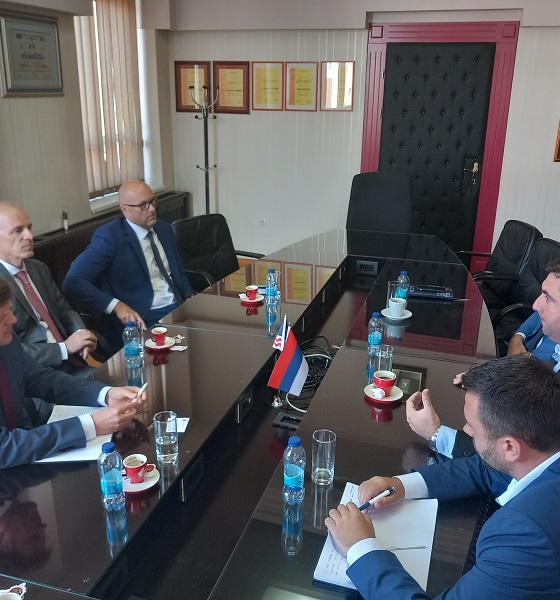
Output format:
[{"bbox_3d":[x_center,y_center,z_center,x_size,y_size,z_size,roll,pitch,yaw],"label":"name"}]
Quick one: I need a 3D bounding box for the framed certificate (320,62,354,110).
[{"bbox_3d":[0.478,-1.776,5.213,0.284,0.396,0.020,7,20,17],"label":"framed certificate"}]

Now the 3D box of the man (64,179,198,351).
[{"bbox_3d":[-0.589,0.094,3.032,0.780,1.300,0.650,17,25,40],"label":"man"}]

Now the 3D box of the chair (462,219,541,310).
[{"bbox_3d":[1.297,-0.002,3.796,0.620,0.900,0.600,2,19,5],"label":"chair"}]

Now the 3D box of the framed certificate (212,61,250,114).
[{"bbox_3d":[-0.427,-1.862,5.492,0.339,0.433,0.025,7,20,17],"label":"framed certificate"}]

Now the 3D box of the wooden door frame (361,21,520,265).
[{"bbox_3d":[1.309,-1.191,5.450,1.208,2.263,0.140,6,19,15],"label":"wooden door frame"}]

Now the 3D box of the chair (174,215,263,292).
[{"bbox_3d":[-0.357,-0.009,3.749,0.620,0.900,0.600,10,21,25],"label":"chair"}]

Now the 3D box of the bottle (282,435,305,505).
[{"bbox_3d":[0.034,0.395,1.451,0.052,0.162,0.052,1,19,0],"label":"bottle"}]

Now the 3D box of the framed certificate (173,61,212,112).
[{"bbox_3d":[-0.824,-2.004,5.877,0.355,0.453,0.025,6,19,15],"label":"framed certificate"}]

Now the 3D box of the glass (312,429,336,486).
[{"bbox_3d":[0.105,0.374,1.481,0.056,0.122,0.056,1,19,0],"label":"glass"}]

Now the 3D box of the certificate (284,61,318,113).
[{"bbox_3d":[0.193,-1.909,5.598,0.301,0.418,0.020,6,19,15],"label":"certificate"}]

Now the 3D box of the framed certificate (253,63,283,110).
[{"bbox_3d":[-0.112,-1.943,5.681,0.303,0.417,0.020,6,19,15],"label":"framed certificate"}]

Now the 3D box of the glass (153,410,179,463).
[{"bbox_3d":[-0.293,0.356,1.617,0.060,0.120,0.060,1,19,0],"label":"glass"}]

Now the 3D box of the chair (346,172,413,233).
[{"bbox_3d":[0.708,-0.329,4.613,0.620,1.170,0.660,6,19,15],"label":"chair"}]

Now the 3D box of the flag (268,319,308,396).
[{"bbox_3d":[0.030,0.208,2.180,0.150,0.270,0.060,1,19,0],"label":"flag"}]

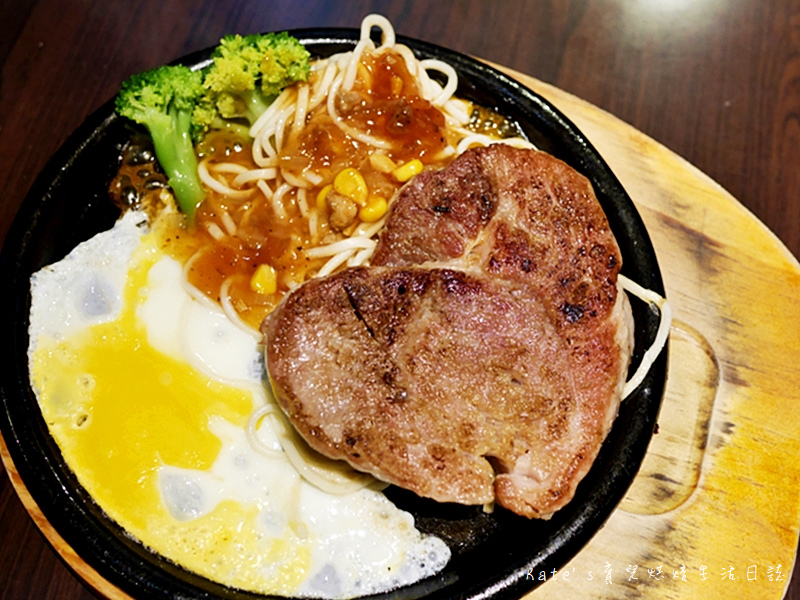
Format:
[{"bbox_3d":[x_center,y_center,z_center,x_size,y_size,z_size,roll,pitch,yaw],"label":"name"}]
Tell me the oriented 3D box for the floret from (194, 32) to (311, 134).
[{"bbox_3d":[-0.054,-0.079,0.342,0.043,0.036,0.044,-5,91,-8],"label":"floret"}]

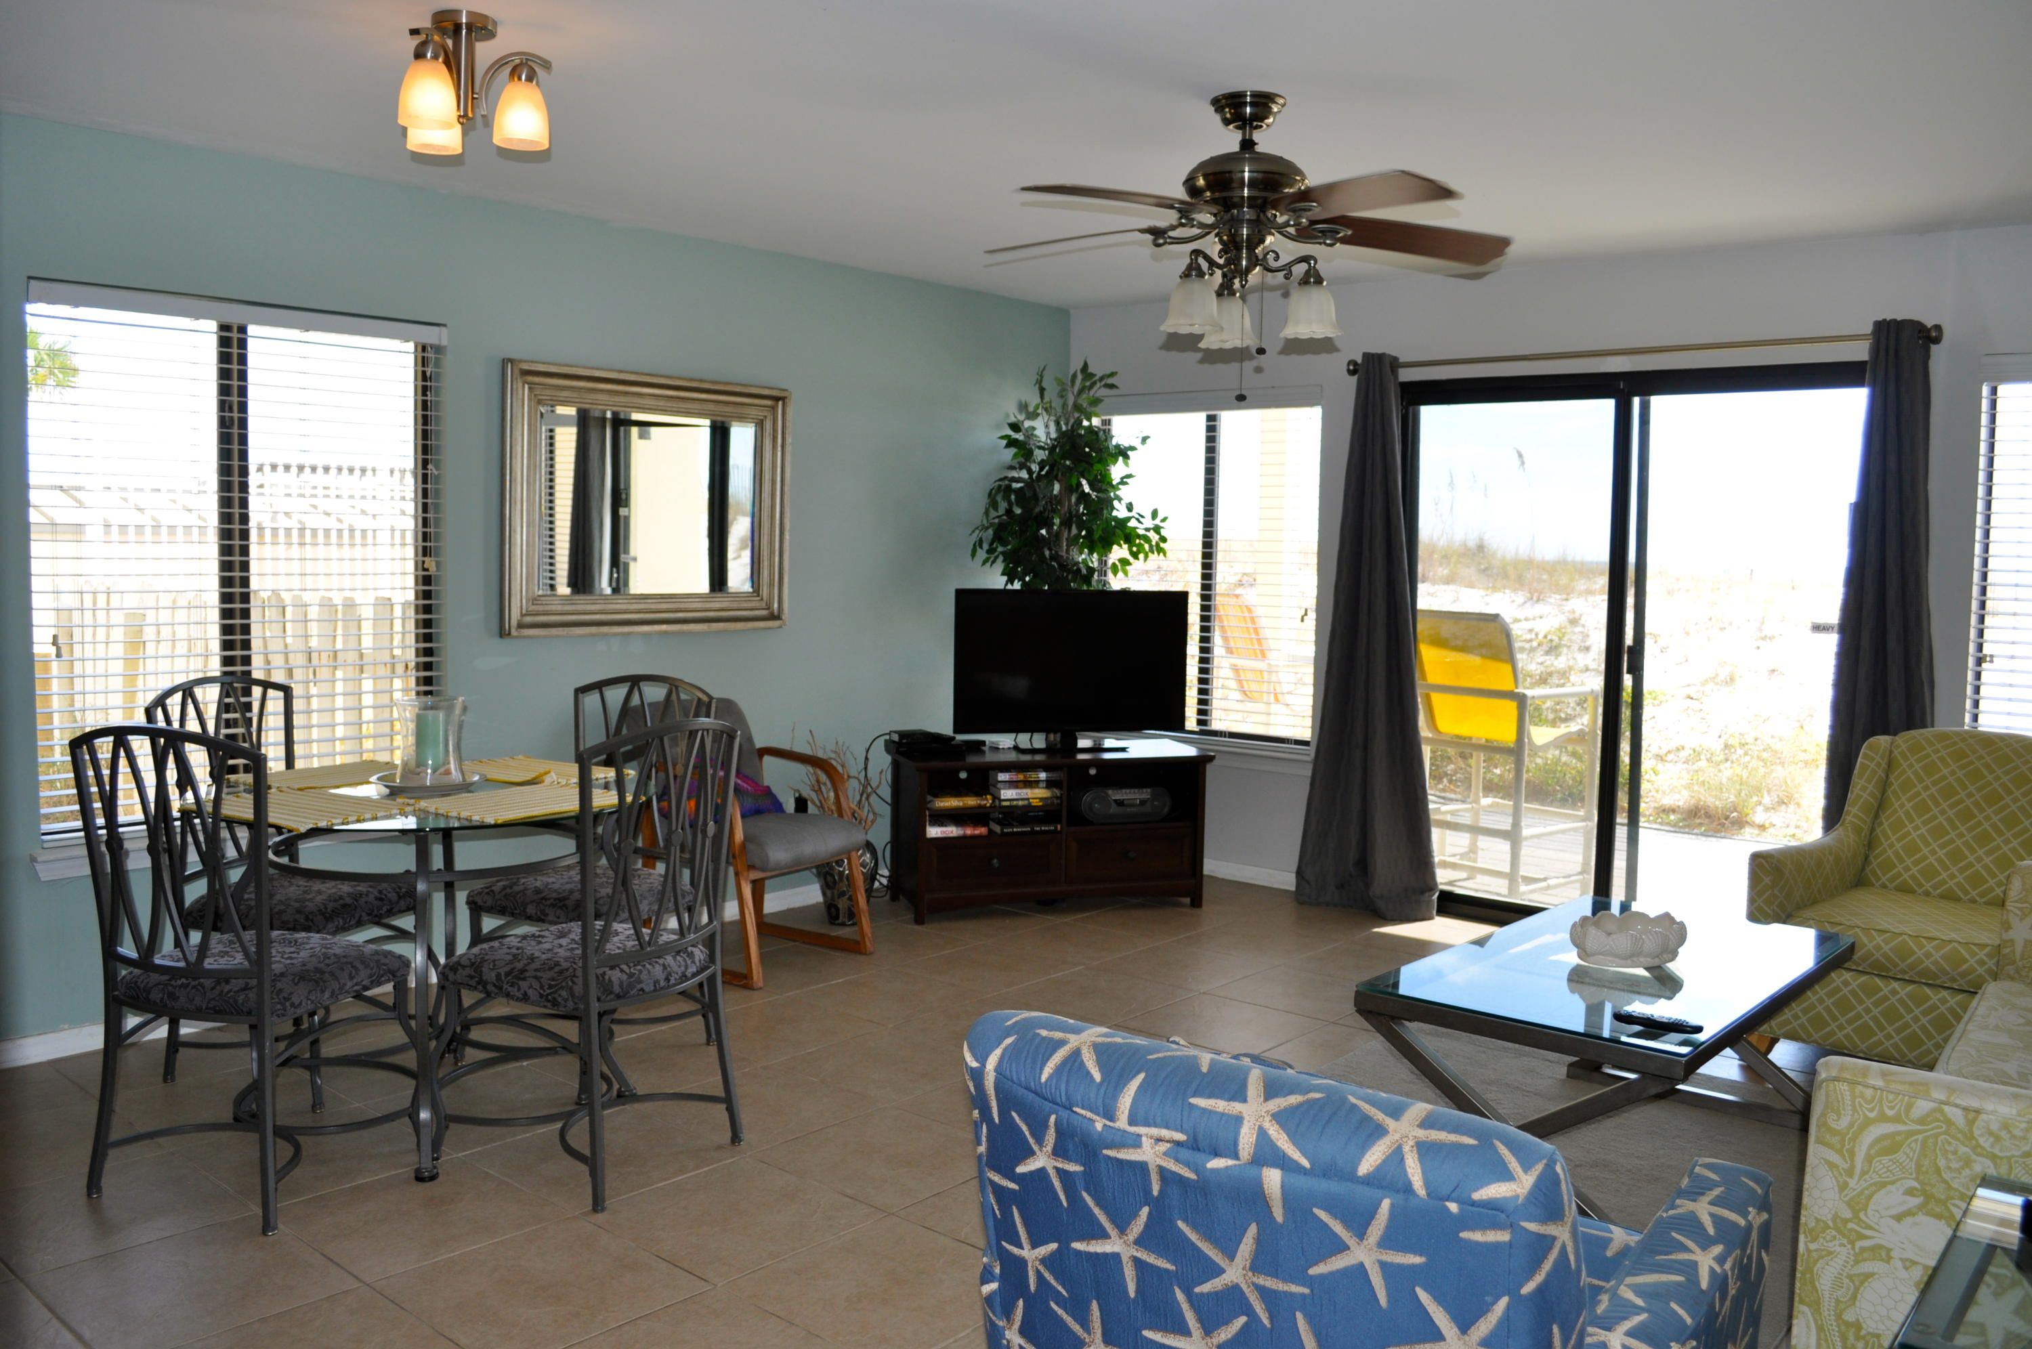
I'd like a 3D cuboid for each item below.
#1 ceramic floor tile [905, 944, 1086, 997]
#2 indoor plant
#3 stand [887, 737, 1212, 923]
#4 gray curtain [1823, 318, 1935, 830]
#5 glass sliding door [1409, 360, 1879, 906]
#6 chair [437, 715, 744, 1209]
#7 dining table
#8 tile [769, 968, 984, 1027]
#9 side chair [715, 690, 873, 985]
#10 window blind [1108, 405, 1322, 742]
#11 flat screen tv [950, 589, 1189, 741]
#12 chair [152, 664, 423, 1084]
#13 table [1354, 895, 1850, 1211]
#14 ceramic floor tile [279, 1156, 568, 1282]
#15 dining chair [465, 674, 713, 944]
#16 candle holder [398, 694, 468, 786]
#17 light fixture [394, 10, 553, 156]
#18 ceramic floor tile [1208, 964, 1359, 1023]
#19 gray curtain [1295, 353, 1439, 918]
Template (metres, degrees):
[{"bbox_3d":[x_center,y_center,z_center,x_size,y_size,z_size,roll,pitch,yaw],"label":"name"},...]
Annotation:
[{"bbox_3d":[-0.094,0.978,5.035,0.455,0.010,0.455,5,6,40],"label":"ceramic floor tile"},{"bbox_3d":[0.201,-0.210,6.292,0.760,2.140,0.760,1,4,-4],"label":"indoor plant"},{"bbox_3d":[0.136,0.613,5.968,1.220,0.590,0.450,0,5,-21],"label":"stand"},{"bbox_3d":[2.681,-0.041,4.703,0.340,2.130,0.150,5,6,41],"label":"gray curtain"},{"bbox_3d":[2.148,-0.058,5.349,1.800,2.020,0.120,5,6,41],"label":"glass sliding door"},{"bbox_3d":[-0.937,0.580,3.380,0.540,0.990,0.460,4,5,29],"label":"chair"},{"bbox_3d":[-1.365,0.653,3.528,1.060,0.784,1.060,5,6,41],"label":"dining table"},{"bbox_3d":[-0.401,0.997,4.680,0.455,0.010,0.455,5,6,40],"label":"tile"},{"bbox_3d":[-0.886,0.513,5.080,0.660,0.845,0.565,4,6,36],"label":"side chair"},{"bbox_3d":[0.811,-0.467,6.575,1.110,1.400,0.060,5,6,40],"label":"window blind"},{"bbox_3d":[0.175,-0.001,6.071,0.960,0.635,0.220,0,5,-16],"label":"flat screen tv"},{"bbox_3d":[-1.805,0.520,3.833,0.550,0.985,0.475,2,5,15],"label":"chair"},{"bbox_3d":[1.430,0.898,3.606,0.685,0.450,1.320,5,6,40],"label":"table"},{"bbox_3d":[-1.207,1.099,3.077,0.455,0.010,0.455,5,6,40],"label":"ceramic floor tile"},{"bbox_3d":[-1.128,0.522,4.052,0.460,0.990,0.540,4,5,29],"label":"dining chair"},{"bbox_3d":[-1.367,0.149,3.555,0.160,0.205,0.160,5,6,41],"label":"candle holder"},{"bbox_3d":[-1.072,-1.171,3.020,0.310,0.265,0.310,5,6,40],"label":"light fixture"},{"bbox_3d":[0.893,0.996,4.757,0.446,0.010,0.446,5,6,41],"label":"ceramic floor tile"},{"bbox_3d":[1.409,-0.151,5.944,0.600,2.170,0.160,5,6,40],"label":"gray curtain"}]

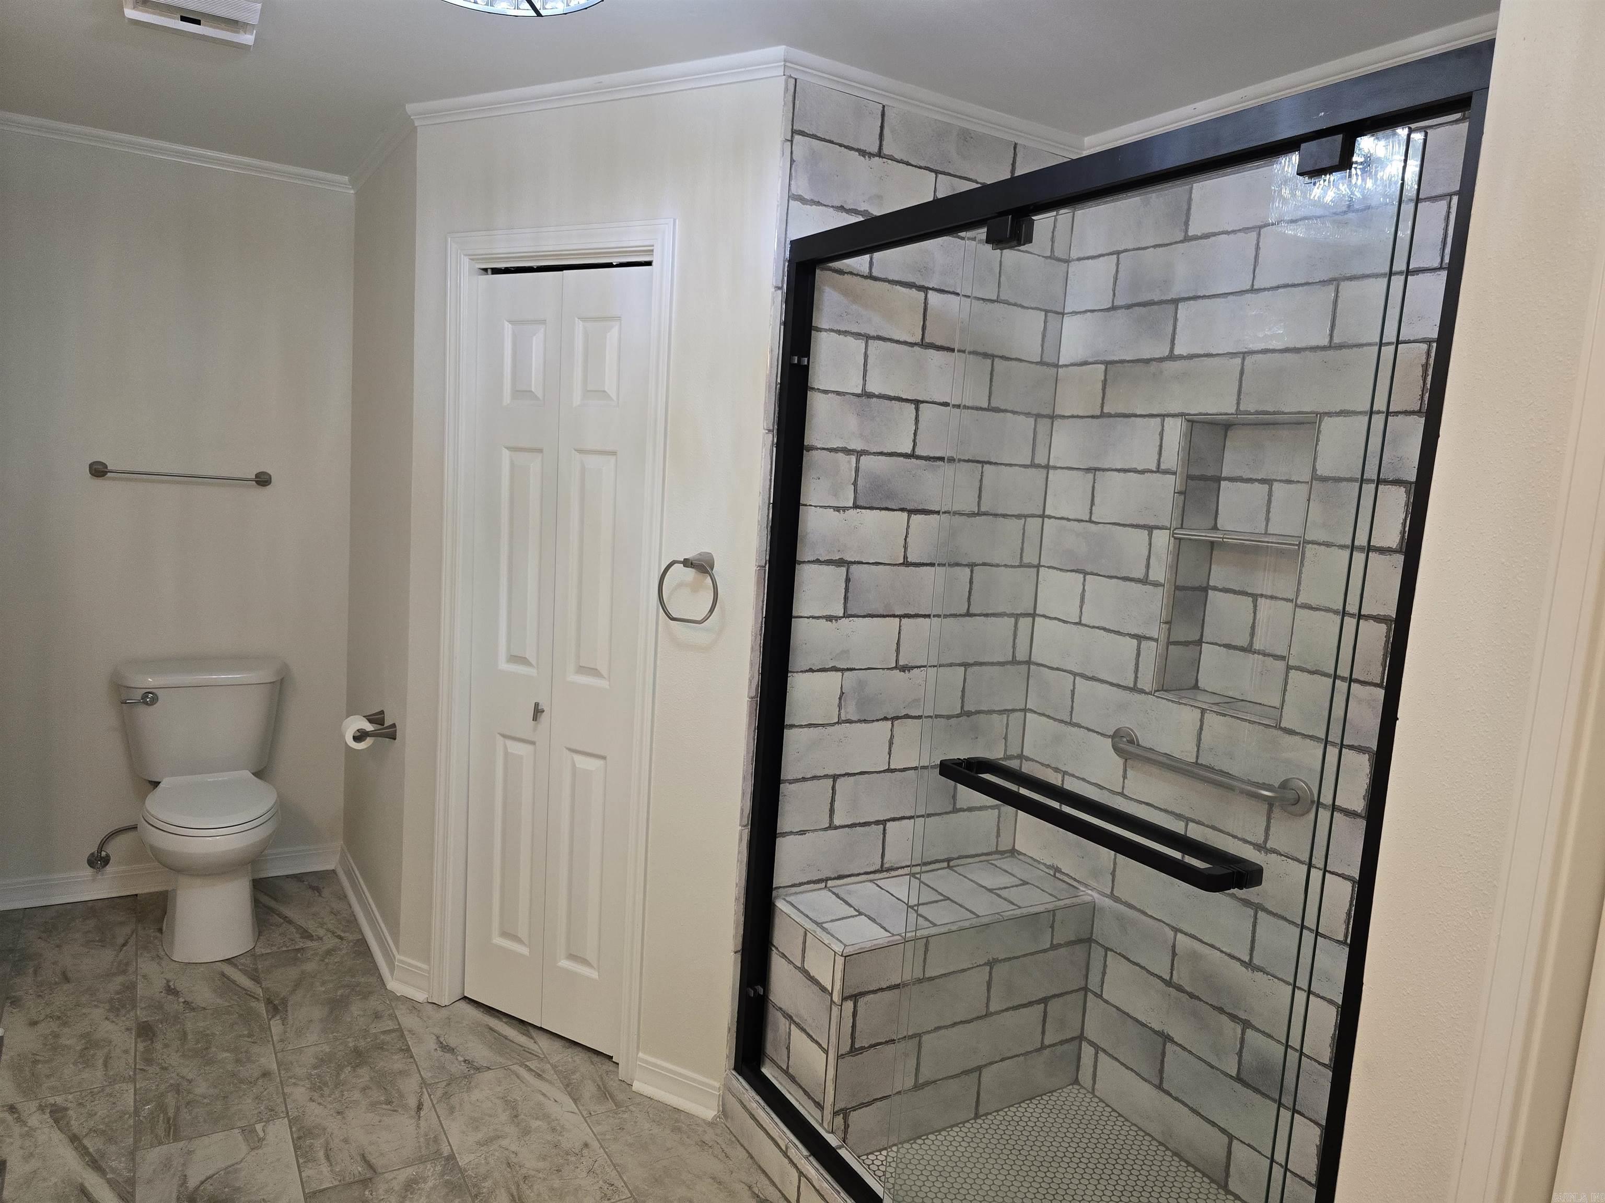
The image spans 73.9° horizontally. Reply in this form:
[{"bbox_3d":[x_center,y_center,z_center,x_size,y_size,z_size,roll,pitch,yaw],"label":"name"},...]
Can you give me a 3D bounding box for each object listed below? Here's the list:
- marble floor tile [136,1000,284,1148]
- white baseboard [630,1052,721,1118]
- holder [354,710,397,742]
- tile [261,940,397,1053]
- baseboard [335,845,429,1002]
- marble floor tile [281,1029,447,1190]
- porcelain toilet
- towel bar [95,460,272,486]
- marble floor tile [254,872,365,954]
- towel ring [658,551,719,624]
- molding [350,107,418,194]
[{"bbox_3d":[-1.484,1.171,2.669,0.303,0.014,0.597,-1,8,-32],"label":"marble floor tile"},{"bbox_3d":[-0.314,1.198,2.629,0.245,0.100,0.027,8,8,29],"label":"white baseboard"},{"bbox_3d":[-1.288,0.374,3.190,0.104,0.054,0.220,-1,8,-32],"label":"holder"},{"bbox_3d":[-1.379,1.126,3.076,0.303,0.014,0.598,-1,8,-32],"label":"tile"},{"bbox_3d":[-1.394,1.014,3.489,0.091,0.106,1.130,-1,8,-32],"label":"baseboard"},{"bbox_3d":[-1.070,1.210,2.575,0.303,0.014,0.593,-1,8,-32],"label":"marble floor tile"},{"bbox_3d":[-1.880,0.646,3.366,0.485,0.800,0.710,-1,8,-32],"label":"porcelain toilet"},{"bbox_3d":[-2.027,-0.415,3.498,0.520,0.054,0.075,-1,8,-32],"label":"towel bar"},{"bbox_3d":[-1.693,1.041,3.583,0.303,0.014,0.605,-1,8,-32],"label":"marble floor tile"},{"bbox_3d":[-0.249,-0.032,2.458,0.170,0.166,0.075,8,8,29],"label":"towel ring"},{"bbox_3d":[-1.291,-1.358,3.230,0.037,0.049,1.020,-1,8,-32],"label":"molding"}]

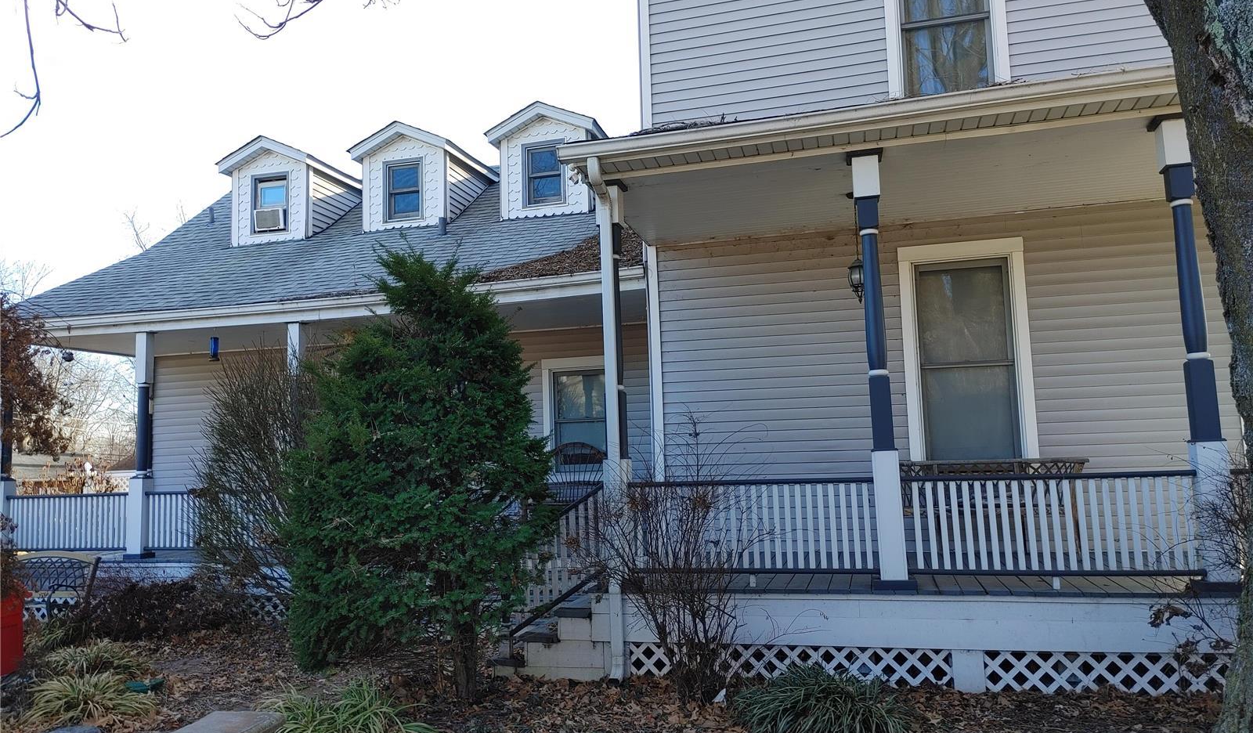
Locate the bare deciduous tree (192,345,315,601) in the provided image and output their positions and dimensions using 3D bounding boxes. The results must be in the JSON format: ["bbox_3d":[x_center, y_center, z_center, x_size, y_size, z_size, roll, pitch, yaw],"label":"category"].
[{"bbox_3d":[-3.259,1.061,8.939,1.600,2.600,1.450,-4,-6,15],"label":"bare deciduous tree"}]

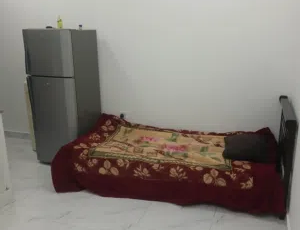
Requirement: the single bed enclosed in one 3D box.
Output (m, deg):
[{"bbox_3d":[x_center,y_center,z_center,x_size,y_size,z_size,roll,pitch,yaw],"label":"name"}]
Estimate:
[{"bbox_3d":[0.278,0.274,3.329,2.193,0.868,1.147,4,16,19],"label":"single bed"}]

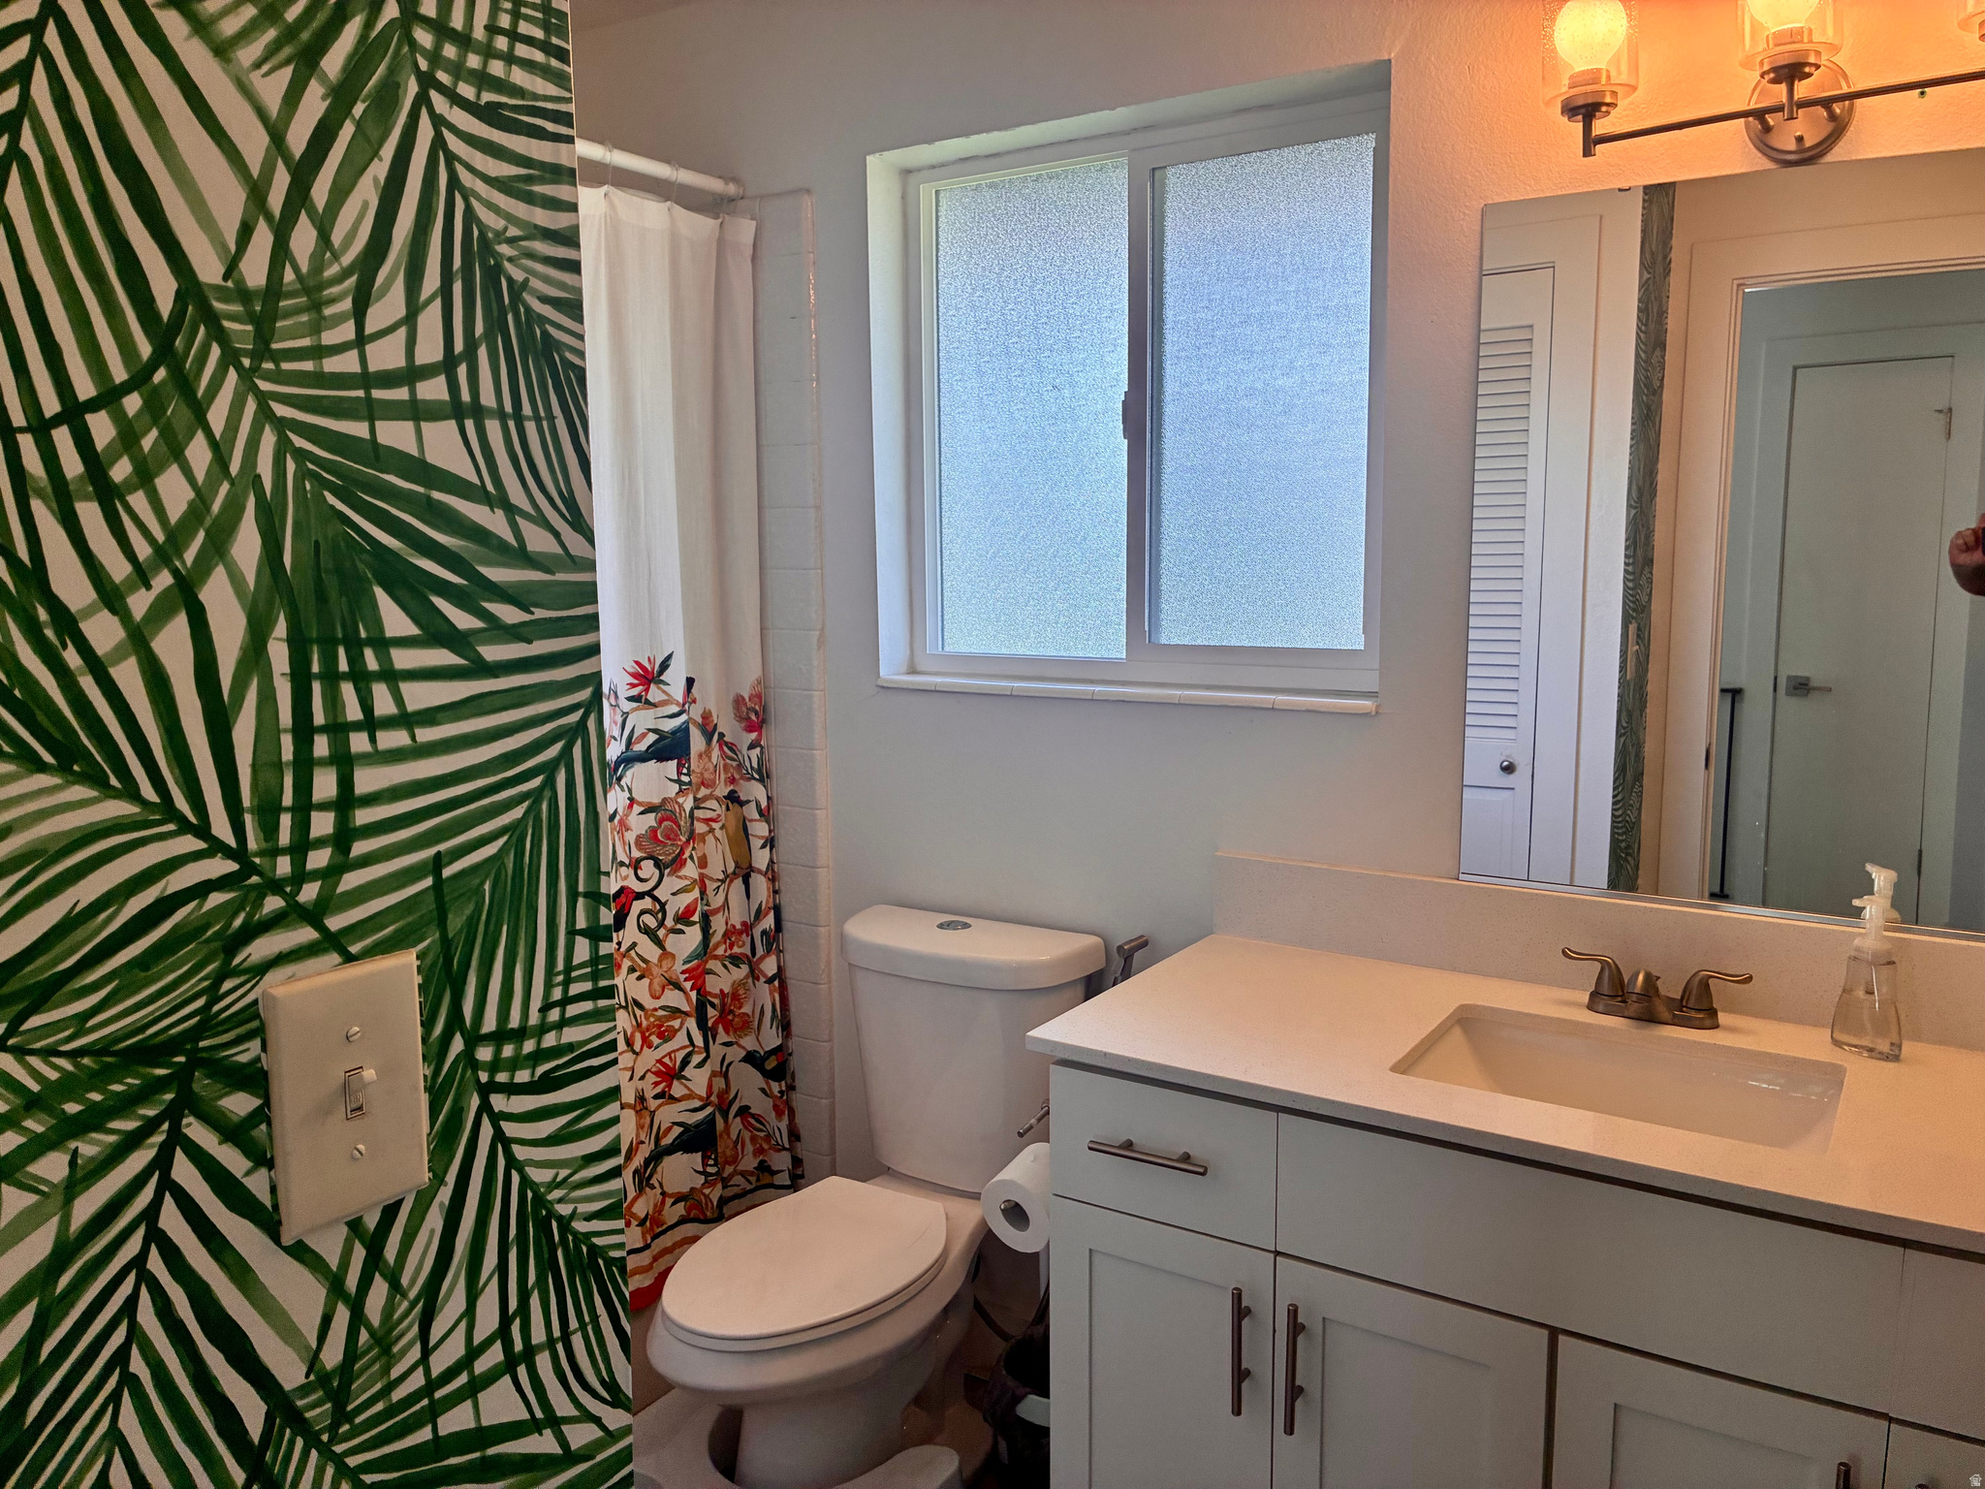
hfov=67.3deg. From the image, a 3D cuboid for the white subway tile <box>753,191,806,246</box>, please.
[{"bbox_3d":[-0.360,-0.908,2.610,0.112,0.105,0.010,5,9,33],"label":"white subway tile"}]

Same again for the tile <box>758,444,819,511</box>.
[{"bbox_3d":[-0.352,-0.475,2.641,0.108,0.108,0.014,5,9,33],"label":"tile"}]

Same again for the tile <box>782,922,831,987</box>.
[{"bbox_3d":[-0.345,0.387,2.760,0.108,0.108,0.014,5,9,33],"label":"tile"}]

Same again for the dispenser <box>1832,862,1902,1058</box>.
[{"bbox_3d":[1.033,0.270,1.754,0.066,0.190,0.073,-5,9,-28],"label":"dispenser"}]

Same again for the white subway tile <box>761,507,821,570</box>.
[{"bbox_3d":[-0.355,-0.370,2.684,0.112,0.108,0.010,5,9,33],"label":"white subway tile"}]

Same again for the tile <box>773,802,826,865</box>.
[{"bbox_3d":[-0.347,0.169,2.730,0.108,0.108,0.014,5,9,33],"label":"tile"}]

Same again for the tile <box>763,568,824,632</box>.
[{"bbox_3d":[-0.350,-0.260,2.671,0.108,0.108,0.014,5,9,33],"label":"tile"}]

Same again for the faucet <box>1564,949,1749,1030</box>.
[{"bbox_3d":[0.813,0.310,1.854,0.222,0.085,0.147,5,9,33],"label":"faucet"}]

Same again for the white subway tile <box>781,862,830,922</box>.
[{"bbox_3d":[-0.346,0.278,2.745,0.108,0.108,0.014,5,9,33],"label":"white subway tile"}]

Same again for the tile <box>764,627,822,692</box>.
[{"bbox_3d":[-0.353,-0.153,2.714,0.112,0.108,0.010,5,9,33],"label":"tile"}]

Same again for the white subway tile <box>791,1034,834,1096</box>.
[{"bbox_3d":[-0.346,0.605,2.818,0.112,0.108,0.010,5,9,33],"label":"white subway tile"}]

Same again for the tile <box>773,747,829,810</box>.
[{"bbox_3d":[-0.348,0.060,2.715,0.108,0.108,0.014,5,9,33],"label":"tile"}]

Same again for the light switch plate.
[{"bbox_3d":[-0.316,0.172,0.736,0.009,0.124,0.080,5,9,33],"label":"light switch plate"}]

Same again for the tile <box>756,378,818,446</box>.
[{"bbox_3d":[-0.357,-0.586,2.654,0.112,0.108,0.010,5,9,33],"label":"tile"}]

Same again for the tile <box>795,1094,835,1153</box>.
[{"bbox_3d":[-0.345,0.713,2.833,0.112,0.108,0.010,5,9,33],"label":"tile"}]

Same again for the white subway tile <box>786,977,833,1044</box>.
[{"bbox_3d":[-0.344,0.498,2.776,0.108,0.108,0.014,5,9,33],"label":"white subway tile"}]

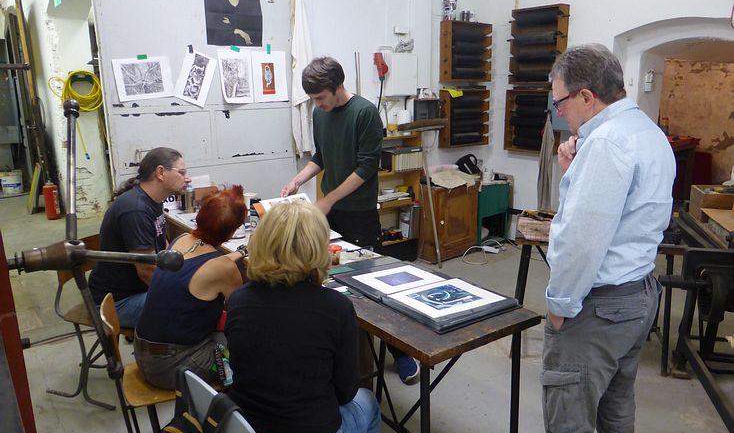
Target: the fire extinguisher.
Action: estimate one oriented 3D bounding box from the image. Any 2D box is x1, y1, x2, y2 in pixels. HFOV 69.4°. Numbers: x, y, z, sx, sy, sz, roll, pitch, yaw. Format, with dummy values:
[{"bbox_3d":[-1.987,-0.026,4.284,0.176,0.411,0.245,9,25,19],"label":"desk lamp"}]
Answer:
[{"bbox_3d":[-4.148,-0.227,6.972,0.165,0.530,0.165,8,16,36],"label":"fire extinguisher"}]

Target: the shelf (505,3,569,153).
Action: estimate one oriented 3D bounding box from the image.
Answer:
[{"bbox_3d":[1.606,-1.276,5.053,0.169,1.339,0.515,-11,17,-37],"label":"shelf"}]

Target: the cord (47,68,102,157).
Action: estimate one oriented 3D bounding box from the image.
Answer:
[{"bbox_3d":[-3.423,-1.190,6.249,0.537,1.074,0.138,-11,17,-37],"label":"cord"}]

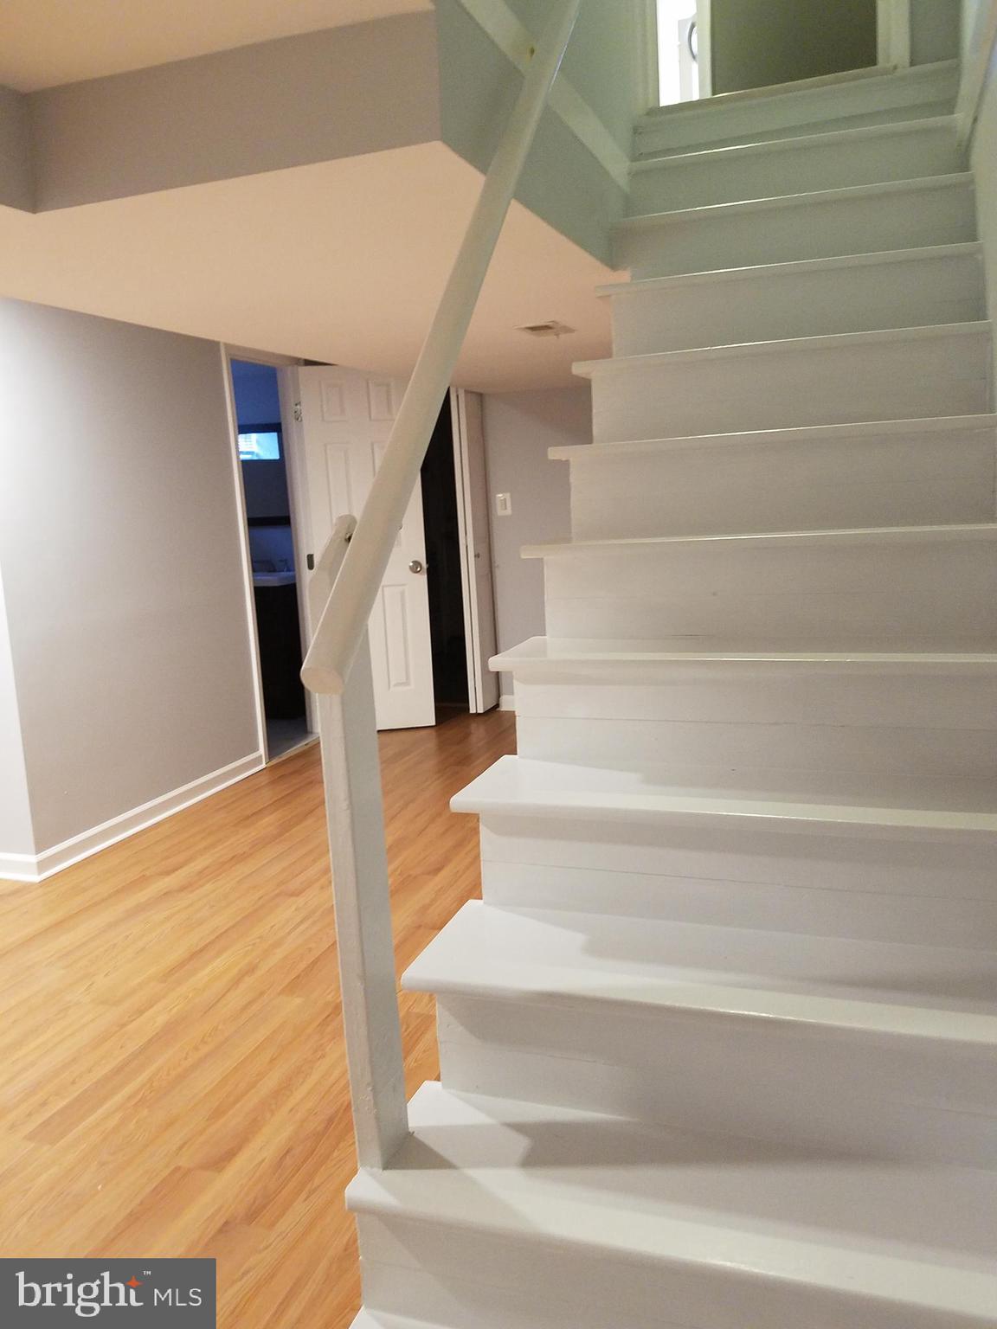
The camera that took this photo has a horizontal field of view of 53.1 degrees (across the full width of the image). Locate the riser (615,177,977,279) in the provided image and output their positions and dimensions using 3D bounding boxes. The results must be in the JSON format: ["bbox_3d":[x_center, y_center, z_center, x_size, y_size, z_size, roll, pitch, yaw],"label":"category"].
[{"bbox_3d":[0.785,-1.119,2.686,0.880,0.184,0.022,1,11,20],"label":"riser"}]

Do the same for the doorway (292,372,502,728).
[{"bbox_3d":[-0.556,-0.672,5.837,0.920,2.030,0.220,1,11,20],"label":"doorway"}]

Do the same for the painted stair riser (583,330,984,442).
[{"bbox_3d":[0.650,-0.626,2.329,0.880,0.179,0.022,1,11,20],"label":"painted stair riser"}]

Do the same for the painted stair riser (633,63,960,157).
[{"bbox_3d":[0.901,-1.607,3.019,0.900,0.191,0.022,1,11,20],"label":"painted stair riser"}]

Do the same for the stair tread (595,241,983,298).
[{"bbox_3d":[0.727,-0.990,2.574,0.910,0.025,0.272,1,11,20],"label":"stair tread"}]

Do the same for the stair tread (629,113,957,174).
[{"bbox_3d":[0.855,-1.476,2.910,0.910,0.025,0.272,1,11,20],"label":"stair tread"}]

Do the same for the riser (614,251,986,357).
[{"bbox_3d":[0.723,-0.875,2.523,0.880,0.188,0.022,1,11,20],"label":"riser"}]

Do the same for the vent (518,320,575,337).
[{"bbox_3d":[0.182,-1.185,3.524,0.155,0.015,0.250,1,11,20],"label":"vent"}]

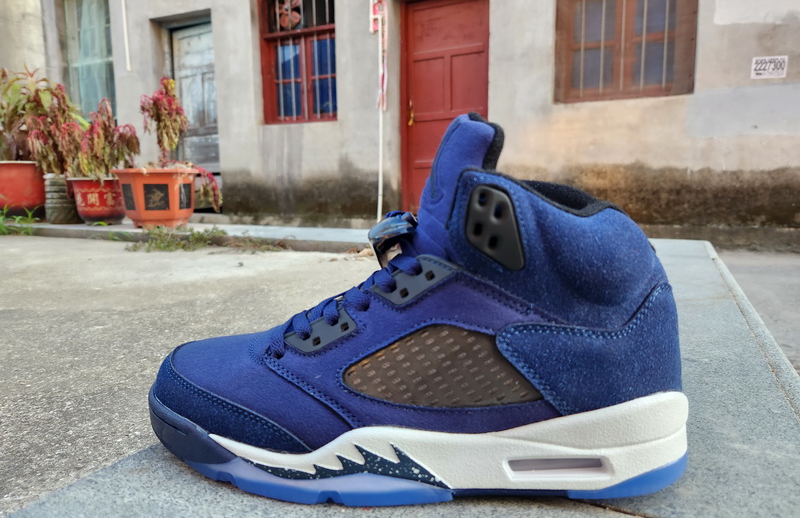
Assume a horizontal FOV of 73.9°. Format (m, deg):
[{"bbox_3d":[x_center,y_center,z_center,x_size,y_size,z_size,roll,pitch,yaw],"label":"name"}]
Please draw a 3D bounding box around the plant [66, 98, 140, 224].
[{"bbox_3d":[-1.306,-0.430,2.351,0.287,0.548,0.270,-5,9,-29],"label":"plant"}]

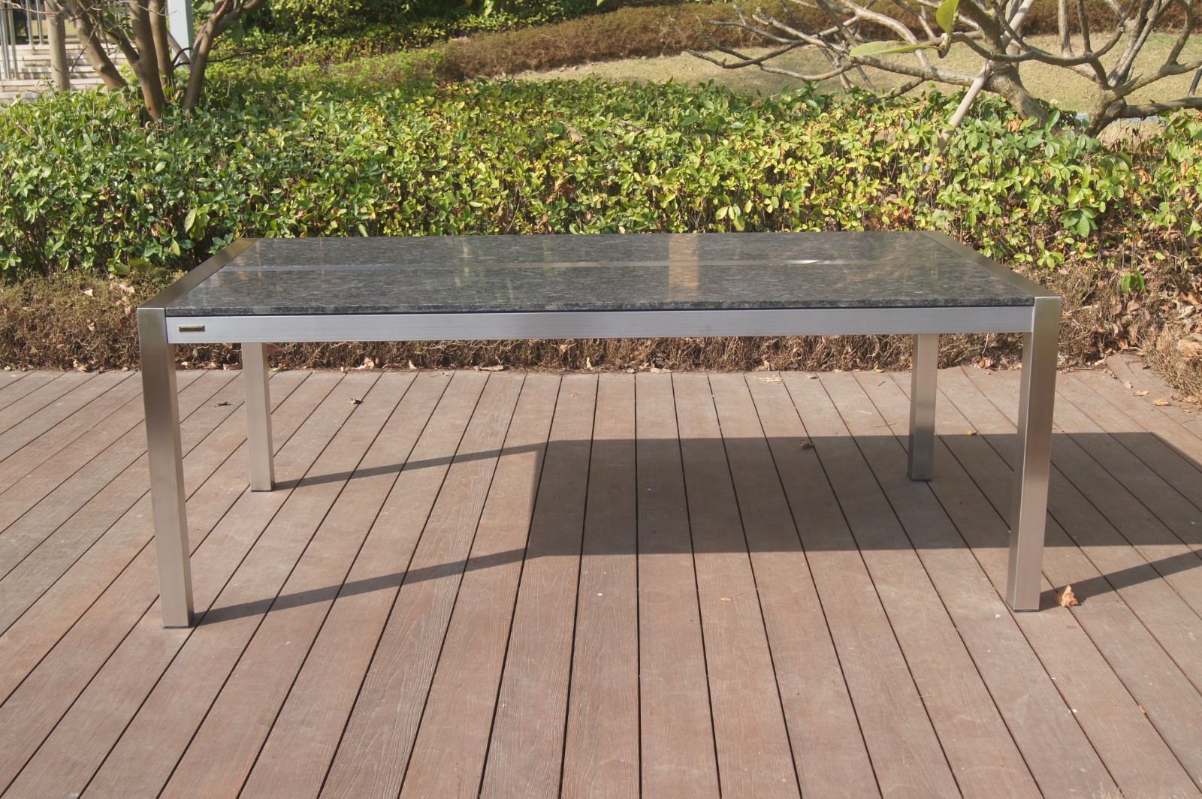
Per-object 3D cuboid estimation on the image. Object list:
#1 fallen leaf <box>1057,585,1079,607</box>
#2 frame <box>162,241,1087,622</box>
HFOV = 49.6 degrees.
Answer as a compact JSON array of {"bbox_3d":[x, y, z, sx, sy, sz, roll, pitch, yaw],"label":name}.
[{"bbox_3d":[1.120,0.471,3.123,0.050,0.040,0.040,-1,16,-2],"label":"fallen leaf"},{"bbox_3d":[-0.007,0.019,3.418,2.040,0.757,0.959,-1,16,-2],"label":"frame"}]

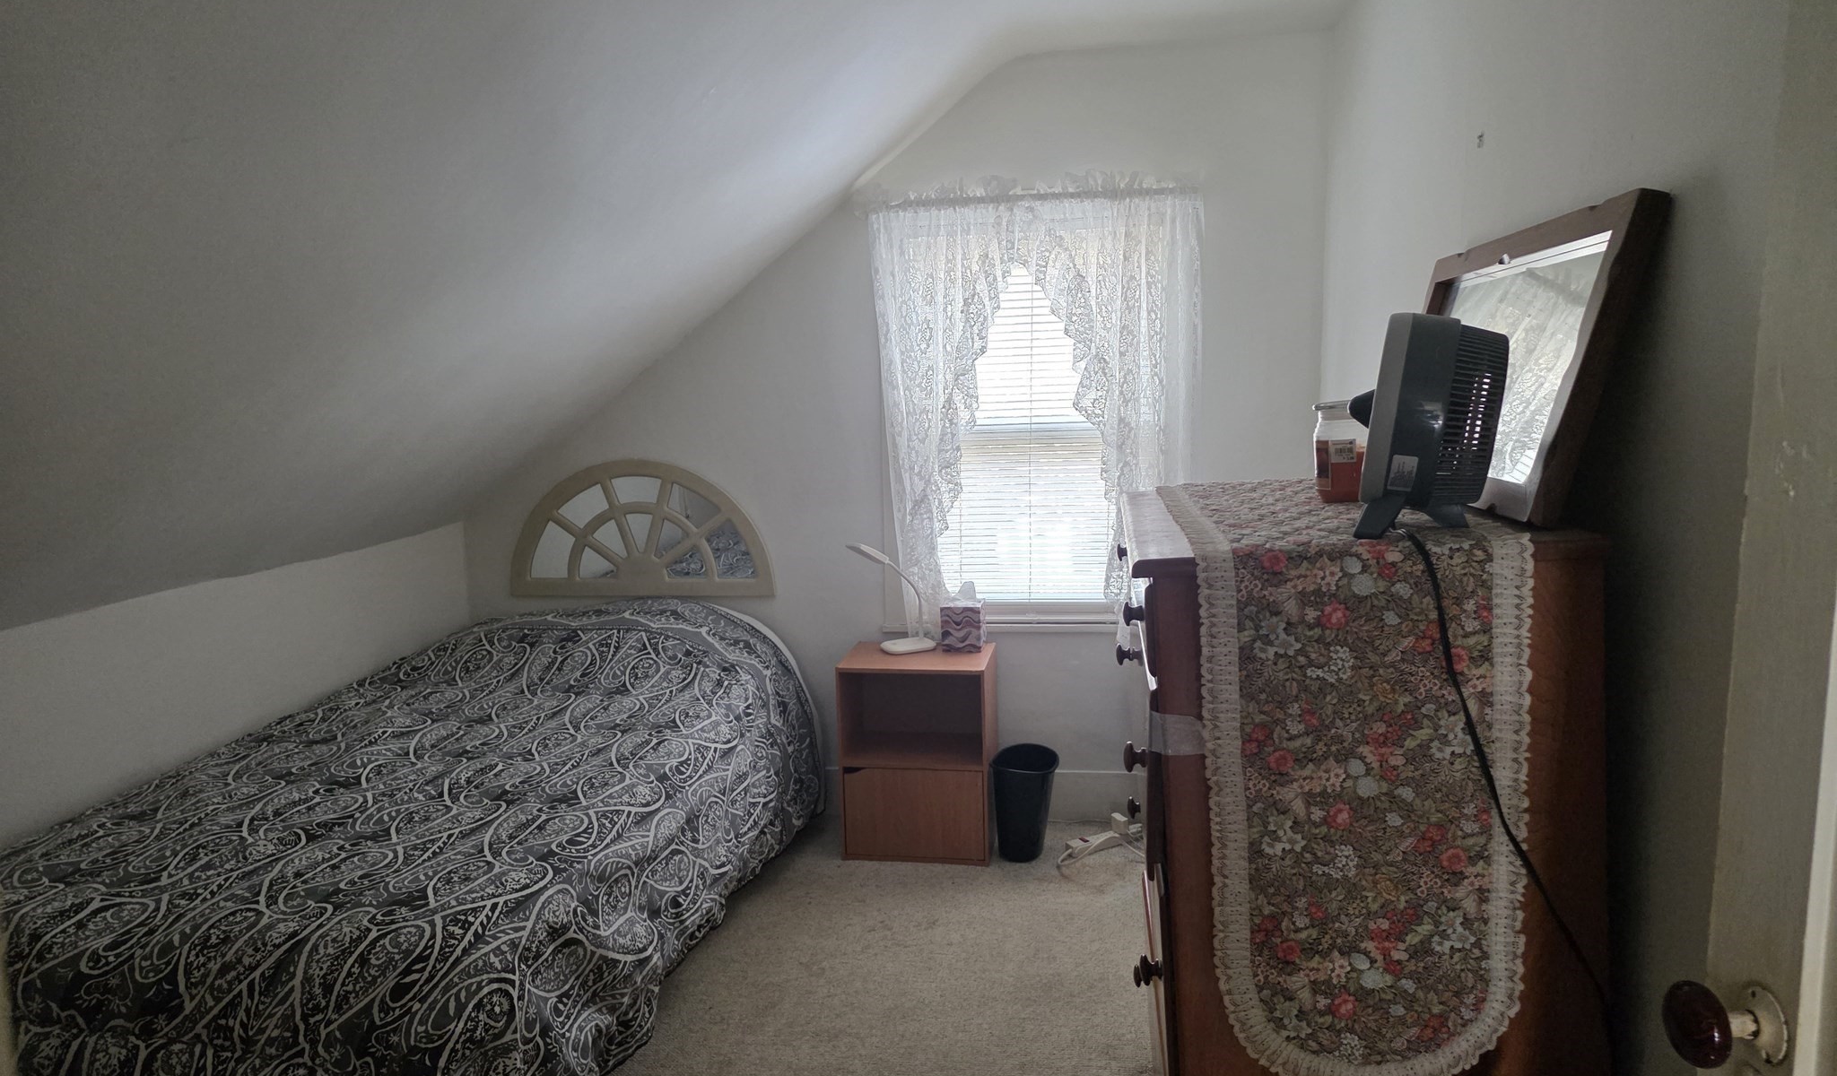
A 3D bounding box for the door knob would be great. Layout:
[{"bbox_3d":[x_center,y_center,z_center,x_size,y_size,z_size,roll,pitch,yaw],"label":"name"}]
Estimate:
[{"bbox_3d":[0.538,0.326,0.820,0.066,0.056,0.055,-2,7,0],"label":"door knob"}]

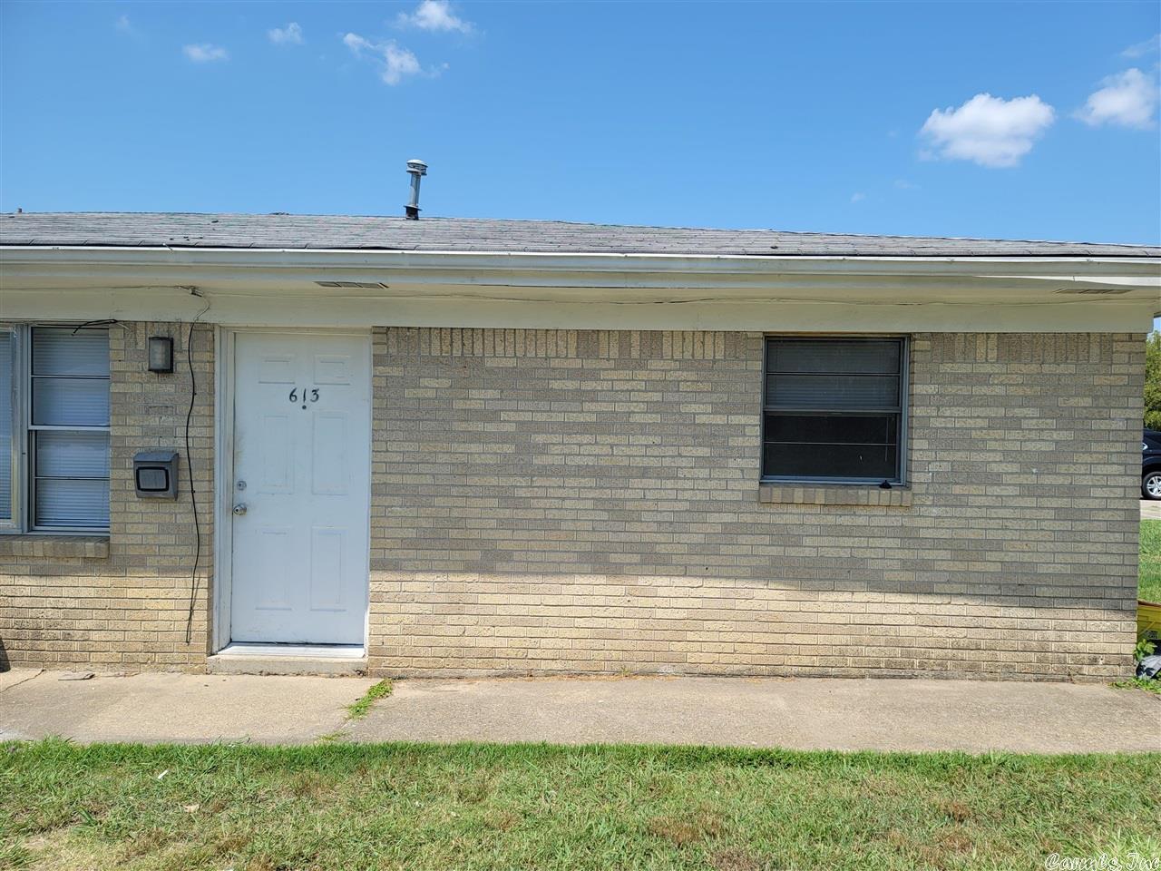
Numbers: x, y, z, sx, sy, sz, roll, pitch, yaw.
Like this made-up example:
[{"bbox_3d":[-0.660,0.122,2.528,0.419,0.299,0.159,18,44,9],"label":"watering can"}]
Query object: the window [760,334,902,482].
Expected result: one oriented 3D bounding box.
[{"bbox_3d":[1.605,-0.161,5.315,0.920,0.940,0.080,1,1,1],"label":"window"}]

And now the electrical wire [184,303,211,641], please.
[{"bbox_3d":[-2.418,0.226,5.290,0.165,2.190,0.040,1,1,1],"label":"electrical wire"}]

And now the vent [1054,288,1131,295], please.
[{"bbox_3d":[2.943,-0.828,4.820,0.400,0.020,0.160,1,1,1],"label":"vent"}]

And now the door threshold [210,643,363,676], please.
[{"bbox_3d":[-1.858,1.440,5.430,1.020,0.140,0.220,1,1,1],"label":"door threshold"}]

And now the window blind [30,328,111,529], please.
[{"bbox_3d":[-3.314,-0.044,5.470,0.570,1.310,0.040,1,1,1],"label":"window blind"}]

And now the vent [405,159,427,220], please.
[{"bbox_3d":[-1.927,-2.878,9.800,0.235,0.680,0.235,4,1,1],"label":"vent"}]

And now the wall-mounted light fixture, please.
[{"bbox_3d":[-2.637,-0.504,5.270,0.140,0.225,0.090,1,1,1],"label":"wall-mounted light fixture"}]

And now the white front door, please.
[{"bbox_3d":[-1.839,0.347,5.530,0.915,2.040,0.050,1,1,1],"label":"white front door"}]

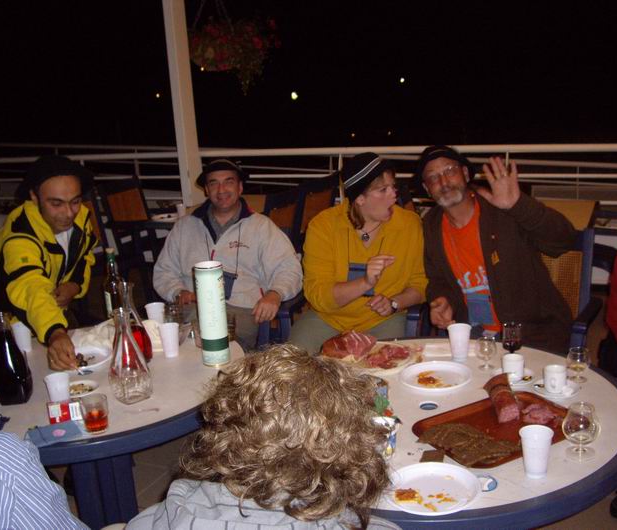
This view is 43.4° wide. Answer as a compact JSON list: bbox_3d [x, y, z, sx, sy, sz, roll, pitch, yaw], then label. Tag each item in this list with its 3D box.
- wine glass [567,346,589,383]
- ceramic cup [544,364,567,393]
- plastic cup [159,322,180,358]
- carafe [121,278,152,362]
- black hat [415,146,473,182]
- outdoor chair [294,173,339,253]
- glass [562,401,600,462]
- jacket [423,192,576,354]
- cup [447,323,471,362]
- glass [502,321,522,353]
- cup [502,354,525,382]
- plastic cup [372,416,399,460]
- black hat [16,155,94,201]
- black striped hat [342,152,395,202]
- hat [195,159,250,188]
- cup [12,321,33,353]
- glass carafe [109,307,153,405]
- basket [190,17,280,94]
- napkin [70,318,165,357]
[{"bbox_3d":[0.742,0.275,2.135,0.061,0.087,0.061,-5,14,0],"label":"wine glass"},{"bbox_3d":[0.649,0.299,2.038,0.060,0.063,0.075,-2,14,8],"label":"ceramic cup"},{"bbox_3d":[-0.459,0.250,2.610,0.067,0.101,0.067,-5,14,0],"label":"plastic cup"},{"bbox_3d":[-0.573,0.177,2.488,0.120,0.255,0.120,-4,15,0],"label":"carafe"},{"bbox_3d":[0.518,-0.390,2.980,0.235,0.135,0.255,-13,2,18],"label":"black hat"},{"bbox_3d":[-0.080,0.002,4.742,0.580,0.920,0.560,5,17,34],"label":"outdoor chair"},{"bbox_3d":[0.610,0.374,1.740,0.081,0.110,0.081,-5,14,0],"label":"glass"},{"bbox_3d":[0.666,0.040,2.720,0.560,0.590,0.360,0,15,19],"label":"jacket"},{"bbox_3d":[0.445,0.232,2.295,0.071,0.098,0.071,-4,15,1],"label":"cup"},{"bbox_3d":[0.592,0.226,2.253,0.061,0.125,0.061,-5,14,0],"label":"glass"},{"bbox_3d":[0.567,0.284,2.150,0.062,0.066,0.062,-5,14,1],"label":"cup"},{"bbox_3d":[0.173,0.396,1.778,0.072,0.090,0.072,-4,14,1],"label":"plastic cup"},{"bbox_3d":[-0.926,-0.319,2.830,0.260,0.150,0.280,-11,31,-25],"label":"black hat"},{"bbox_3d":[0.224,-0.327,2.900,0.250,0.130,0.225,-32,10,25],"label":"black striped hat"},{"bbox_3d":[-0.379,-0.403,3.420,0.235,0.125,0.260,-4,15,1],"label":"hat"},{"bbox_3d":[-0.979,0.248,2.653,0.069,0.095,0.069,-4,15,0],"label":"cup"},{"bbox_3d":[-0.517,0.255,2.221,0.112,0.255,0.112,9,19,43],"label":"glass carafe"},{"bbox_3d":[-0.460,-1.263,4.700,0.540,0.460,0.520,-4,15,0],"label":"basket"},{"bbox_3d":[-0.640,0.242,2.698,0.290,0.070,0.170,-5,14,0],"label":"napkin"}]

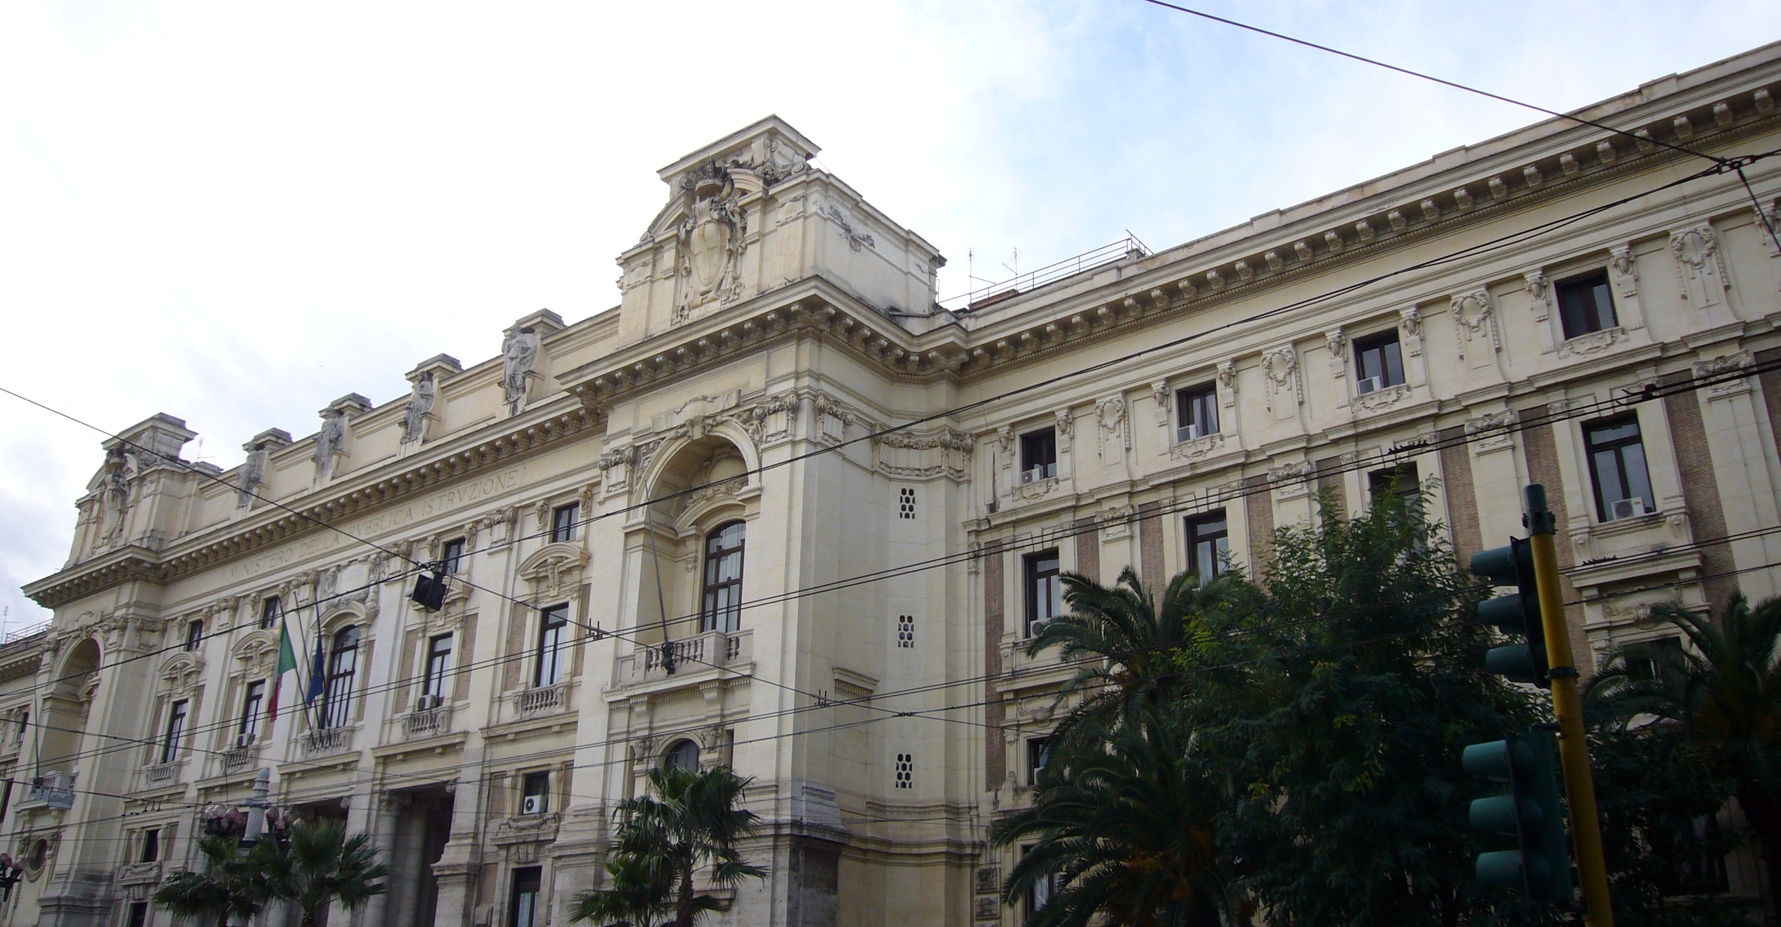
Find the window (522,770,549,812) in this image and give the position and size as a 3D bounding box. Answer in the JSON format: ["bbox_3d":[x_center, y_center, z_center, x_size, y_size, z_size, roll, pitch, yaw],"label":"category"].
[{"bbox_3d":[-13.420,12.400,54.449,1.500,1.450,0.300,-16,-28,35],"label":"window"}]

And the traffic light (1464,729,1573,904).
[{"bbox_3d":[3.372,1.912,7.750,0.410,0.880,0.300,-16,-28,35],"label":"traffic light"}]

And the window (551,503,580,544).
[{"bbox_3d":[-13.371,2.467,59.509,1.600,1.700,0.300,-16,-28,35],"label":"window"}]

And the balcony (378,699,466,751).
[{"bbox_3d":[-19.554,10.932,59.760,5.900,1.350,0.700,-16,-28,35],"label":"balcony"}]

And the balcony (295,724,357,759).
[{"bbox_3d":[-25.332,12.634,64.793,4.000,1.200,0.600,-16,-28,35],"label":"balcony"}]

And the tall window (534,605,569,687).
[{"bbox_3d":[-13.191,7.042,55.847,1.550,3.120,0.300,-16,-28,35],"label":"tall window"}]

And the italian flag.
[{"bbox_3d":[-26.302,9.034,62.505,0.500,4.600,1.250,-16,-28,35],"label":"italian flag"}]

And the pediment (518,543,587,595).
[{"bbox_3d":[-13.126,4.269,56.156,3.750,2.050,0.650,-16,-28,35],"label":"pediment"}]

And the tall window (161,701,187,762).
[{"bbox_3d":[-36.924,13.924,74.528,1.500,3.200,0.300,-16,-28,35],"label":"tall window"}]

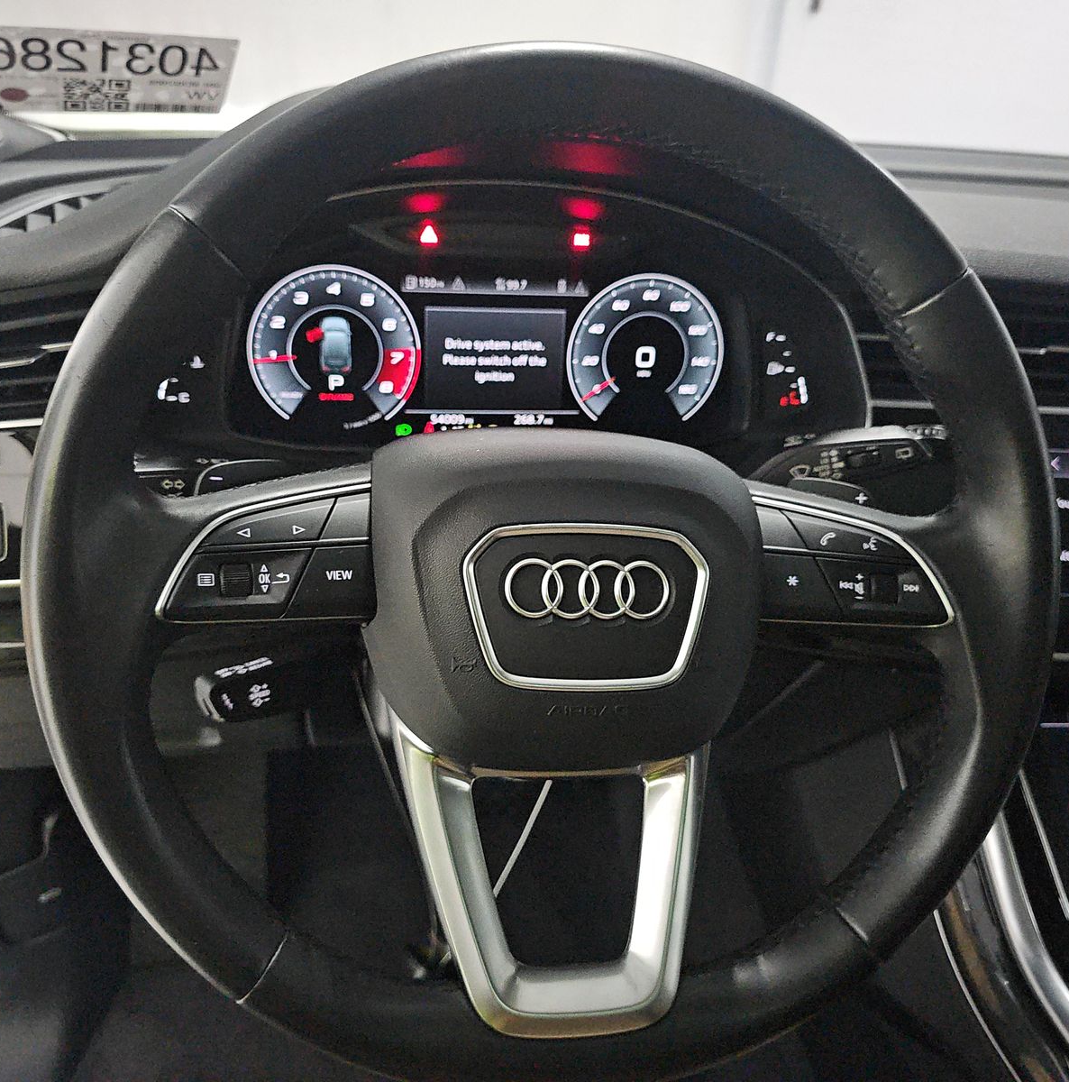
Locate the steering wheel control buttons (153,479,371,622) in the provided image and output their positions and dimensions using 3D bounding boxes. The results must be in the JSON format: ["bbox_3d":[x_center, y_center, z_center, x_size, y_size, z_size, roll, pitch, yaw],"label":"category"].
[{"bbox_3d":[-0.095,0.003,0.346,0.075,0.055,0.019,1,-14,-17],"label":"steering wheel control buttons"}]

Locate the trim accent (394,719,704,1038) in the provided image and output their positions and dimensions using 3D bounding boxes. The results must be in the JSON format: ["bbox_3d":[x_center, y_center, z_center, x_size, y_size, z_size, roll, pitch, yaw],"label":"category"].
[{"bbox_3d":[0.013,0.128,0.367,0.124,0.036,0.110,1,71,-10],"label":"trim accent"}]

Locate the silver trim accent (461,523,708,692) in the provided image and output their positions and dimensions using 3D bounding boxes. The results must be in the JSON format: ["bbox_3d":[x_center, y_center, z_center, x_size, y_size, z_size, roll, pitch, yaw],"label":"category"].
[{"bbox_3d":[0.019,0.025,0.346,0.090,0.061,0.012,1,8,-10],"label":"silver trim accent"}]

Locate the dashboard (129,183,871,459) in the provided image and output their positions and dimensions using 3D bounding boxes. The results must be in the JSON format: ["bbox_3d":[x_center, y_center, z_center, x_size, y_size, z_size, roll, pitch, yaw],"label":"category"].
[{"bbox_3d":[-0.017,-0.121,0.554,0.420,0.150,0.080,-1,2,-10],"label":"dashboard"}]

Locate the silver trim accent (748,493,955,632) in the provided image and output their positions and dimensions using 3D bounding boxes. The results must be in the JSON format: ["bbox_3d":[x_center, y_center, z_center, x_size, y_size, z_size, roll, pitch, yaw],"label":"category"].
[{"bbox_3d":[0.125,0.006,0.385,0.080,0.054,0.021,2,-8,5],"label":"silver trim accent"}]

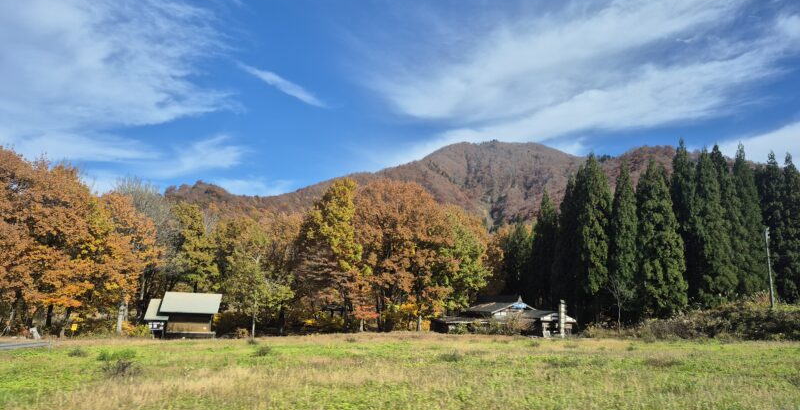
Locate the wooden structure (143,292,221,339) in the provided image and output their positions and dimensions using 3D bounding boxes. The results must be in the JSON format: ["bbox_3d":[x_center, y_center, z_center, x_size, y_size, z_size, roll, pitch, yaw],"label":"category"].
[{"bbox_3d":[-19.291,9.769,47.396,6.200,4.150,4.000,3,-11,-11],"label":"wooden structure"}]

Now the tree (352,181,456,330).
[{"bbox_3d":[0.832,6.457,69.420,12.794,19.915,11.515,0,-8,1],"label":"tree"}]

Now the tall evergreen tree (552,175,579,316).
[{"bbox_3d":[24.467,6.275,74.271,5.200,21.420,5.200,-3,-12,18],"label":"tall evergreen tree"}]

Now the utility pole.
[{"bbox_3d":[43.511,7.407,62.681,0.400,9.547,0.400,-6,-10,34],"label":"utility pole"}]

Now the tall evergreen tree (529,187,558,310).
[{"bbox_3d":[22.137,7.796,80.007,5.200,20.760,5.200,-2,-11,15],"label":"tall evergreen tree"}]

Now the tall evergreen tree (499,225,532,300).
[{"bbox_3d":[18.786,11.174,85.426,5.300,16.600,5.300,-2,-11,12],"label":"tall evergreen tree"}]

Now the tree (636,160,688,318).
[{"bbox_3d":[31.695,4.342,65.076,6.600,20.540,6.600,-4,-12,26],"label":"tree"}]

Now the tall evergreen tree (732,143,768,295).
[{"bbox_3d":[56.026,2.709,85.853,6.006,25.981,6.006,-5,-10,33],"label":"tall evergreen tree"}]

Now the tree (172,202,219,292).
[{"bbox_3d":[-27.974,8.187,73.251,6.231,17.535,6.231,3,-9,-21],"label":"tree"}]

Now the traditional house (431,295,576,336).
[{"bbox_3d":[13.437,14.345,69.000,16.500,5.000,9.000,3,-9,-18],"label":"traditional house"}]

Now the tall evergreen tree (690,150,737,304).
[{"bbox_3d":[46.448,3.272,79.696,6.310,23.785,6.310,-5,-9,30],"label":"tall evergreen tree"}]

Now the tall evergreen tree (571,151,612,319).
[{"bbox_3d":[26.144,4.428,70.803,5.800,23.440,5.800,-3,-12,20],"label":"tall evergreen tree"}]

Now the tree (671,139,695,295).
[{"bbox_3d":[38.222,3.142,69.909,5.200,24.540,5.200,-5,-13,28],"label":"tree"}]

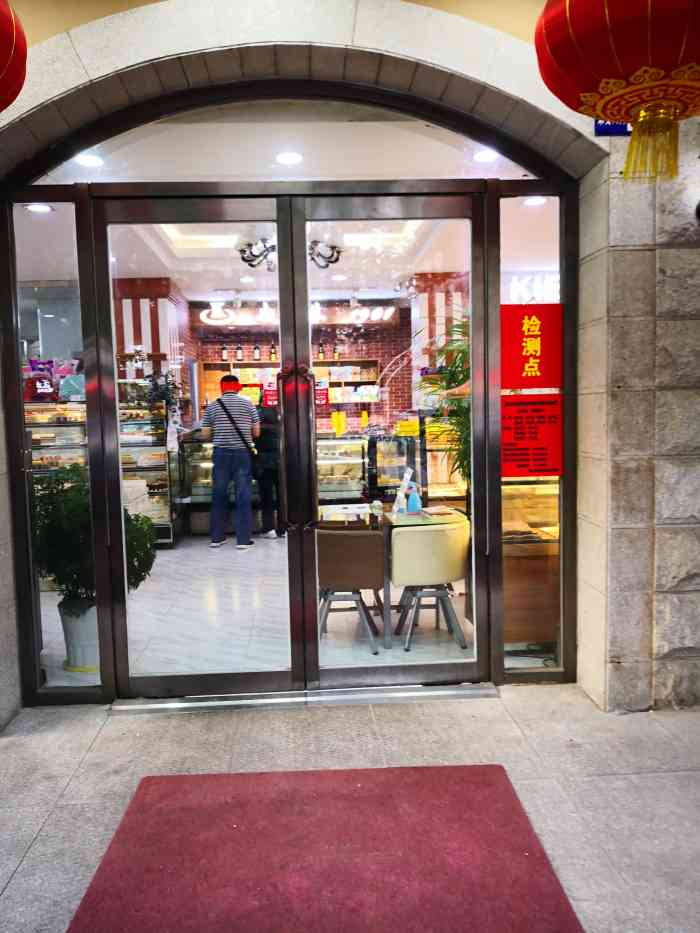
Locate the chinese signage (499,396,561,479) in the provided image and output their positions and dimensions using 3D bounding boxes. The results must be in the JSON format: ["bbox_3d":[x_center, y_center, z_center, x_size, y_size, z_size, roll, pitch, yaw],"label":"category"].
[{"bbox_3d":[0.905,-0.152,3.629,0.308,0.415,0.010,-2,5,-2],"label":"chinese signage"}]

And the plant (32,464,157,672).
[{"bbox_3d":[-1.448,0.550,4.080,0.640,1.127,0.600,-2,5,-2],"label":"plant"}]

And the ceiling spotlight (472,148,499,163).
[{"bbox_3d":[0.800,-1.837,4.299,0.150,0.050,0.150,-2,5,-2],"label":"ceiling spotlight"}]

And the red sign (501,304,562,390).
[{"bbox_3d":[0.896,-0.589,3.595,0.308,0.425,0.010,-2,5,-2],"label":"red sign"}]

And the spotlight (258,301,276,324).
[{"bbox_3d":[-0.975,-1.810,8.552,0.200,0.270,0.180,-2,5,-2],"label":"spotlight"}]

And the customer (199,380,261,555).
[{"bbox_3d":[-1.252,-0.063,7.624,0.600,1.777,0.380,-1,5,3],"label":"customer"}]

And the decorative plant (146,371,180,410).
[{"bbox_3d":[-1.932,-0.787,7.539,0.330,0.400,0.280,-2,5,-2],"label":"decorative plant"}]

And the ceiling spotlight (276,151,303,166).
[{"bbox_3d":[-0.355,-1.806,4.269,0.150,0.050,0.150,-2,5,-2],"label":"ceiling spotlight"}]

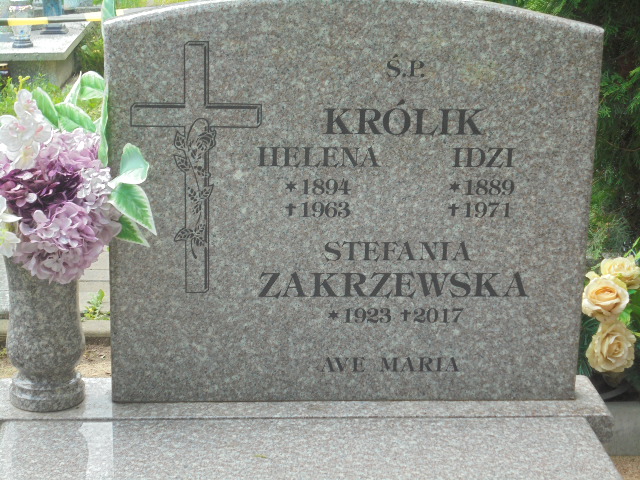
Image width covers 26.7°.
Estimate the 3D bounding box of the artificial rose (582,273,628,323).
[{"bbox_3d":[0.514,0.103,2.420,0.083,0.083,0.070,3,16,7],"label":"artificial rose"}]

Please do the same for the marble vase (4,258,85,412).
[{"bbox_3d":[-0.441,0.138,2.167,0.126,0.250,0.126,1,16,0],"label":"marble vase"}]

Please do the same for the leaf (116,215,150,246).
[{"bbox_3d":[-0.296,-0.018,2.110,0.070,0.045,0.025,39,-13,-6],"label":"leaf"}]

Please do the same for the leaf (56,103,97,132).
[{"bbox_3d":[-0.379,-0.189,2.100,0.078,0.042,0.030,36,-13,-6],"label":"leaf"}]

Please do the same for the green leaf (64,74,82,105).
[{"bbox_3d":[-0.385,-0.230,2.100,0.025,0.060,0.030,24,9,18],"label":"green leaf"}]

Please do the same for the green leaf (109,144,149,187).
[{"bbox_3d":[-0.295,-0.115,2.080,0.060,0.065,0.040,-1,16,-6],"label":"green leaf"}]

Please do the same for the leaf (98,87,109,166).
[{"bbox_3d":[-0.335,-0.176,2.090,0.018,0.125,0.040,1,16,0],"label":"leaf"}]

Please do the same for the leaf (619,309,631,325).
[{"bbox_3d":[0.553,0.137,2.450,0.030,0.040,0.025,1,16,0],"label":"leaf"}]

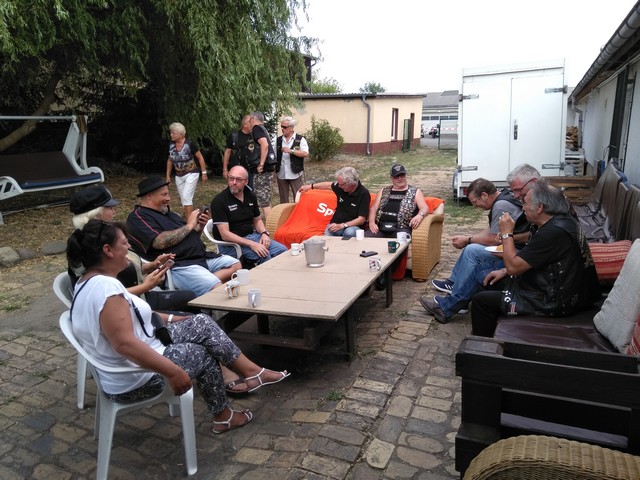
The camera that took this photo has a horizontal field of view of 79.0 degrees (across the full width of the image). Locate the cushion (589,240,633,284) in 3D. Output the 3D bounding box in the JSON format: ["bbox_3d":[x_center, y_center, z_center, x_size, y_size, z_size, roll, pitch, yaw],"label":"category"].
[{"bbox_3d":[1.875,0.148,2.550,0.180,0.350,0.450,-13,18,-31],"label":"cushion"}]

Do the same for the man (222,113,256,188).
[{"bbox_3d":[-1.031,-0.877,5.588,0.620,1.760,0.420,-12,18,-27],"label":"man"}]

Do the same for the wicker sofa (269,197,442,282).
[{"bbox_3d":[0.405,-0.115,4.473,1.835,0.770,0.820,4,18,26],"label":"wicker sofa"}]

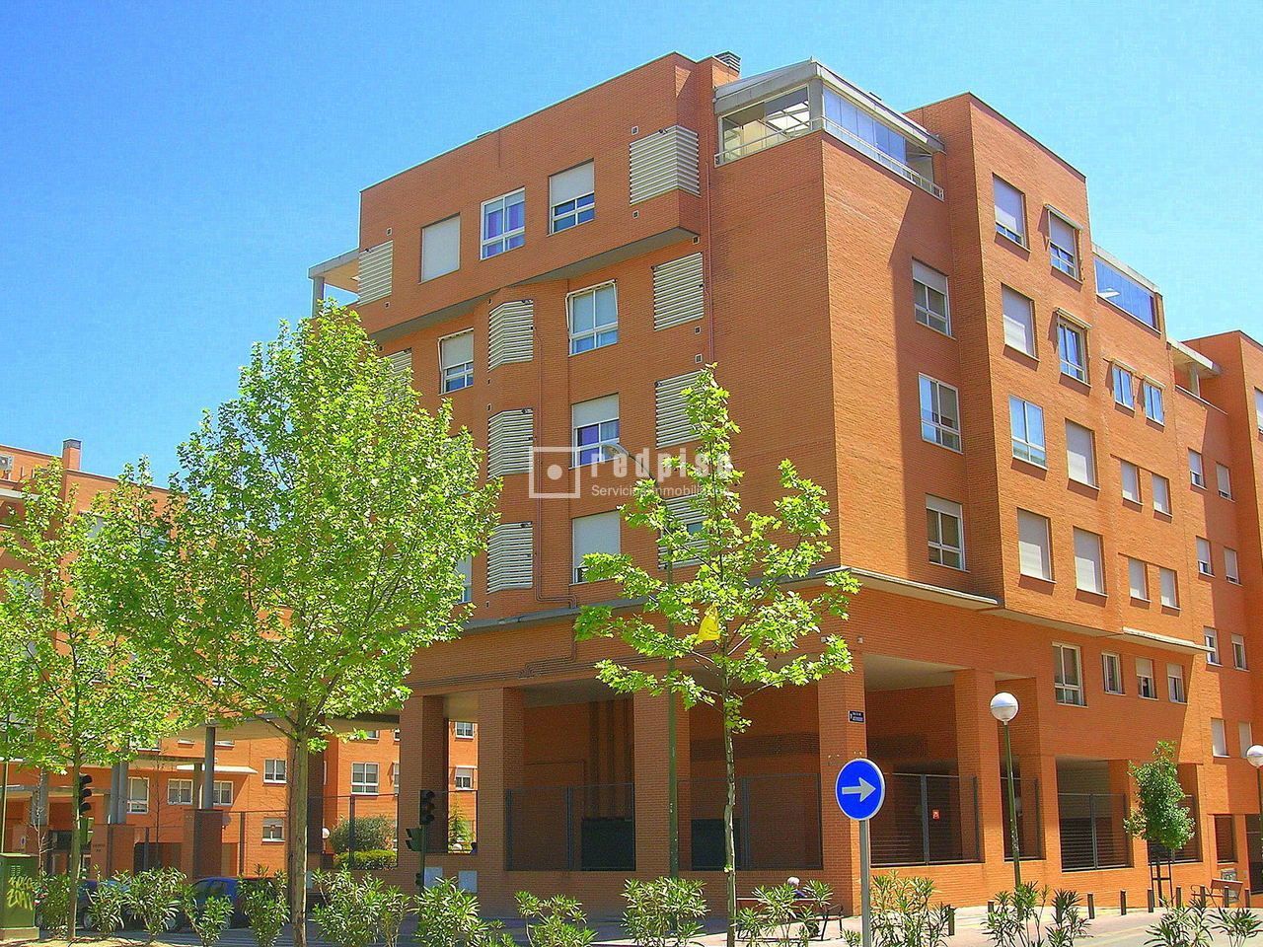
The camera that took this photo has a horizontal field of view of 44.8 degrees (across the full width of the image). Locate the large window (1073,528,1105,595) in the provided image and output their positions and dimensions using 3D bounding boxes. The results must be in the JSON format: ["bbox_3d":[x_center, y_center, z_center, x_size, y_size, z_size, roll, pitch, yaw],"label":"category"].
[{"bbox_3d":[12.169,2.348,40.925,0.170,1.650,1.780,-12,-17,40],"label":"large window"}]

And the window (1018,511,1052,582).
[{"bbox_3d":[10.441,1.889,39.712,0.158,1.723,1.870,-12,-18,40],"label":"window"}]

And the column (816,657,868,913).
[{"bbox_3d":[4.557,6.589,32.797,0.700,5.400,0.740,-12,-18,40],"label":"column"}]

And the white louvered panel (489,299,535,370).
[{"bbox_3d":[-3.394,-3.801,42.037,1.566,1.714,0.433,-12,-18,40],"label":"white louvered panel"}]

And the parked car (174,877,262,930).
[{"bbox_3d":[-11.190,11.761,42.208,3.800,1.400,1.650,-12,-17,40],"label":"parked car"}]

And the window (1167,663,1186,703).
[{"bbox_3d":[16.443,6.376,46.443,0.160,1.160,1.270,-12,-18,40],"label":"window"}]

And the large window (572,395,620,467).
[{"bbox_3d":[-0.901,-1.034,38.685,1.600,1.660,0.150,-12,-18,40],"label":"large window"}]

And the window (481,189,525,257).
[{"bbox_3d":[-3.533,-6.938,42.703,1.783,1.743,0.158,-12,-18,40],"label":"window"}]

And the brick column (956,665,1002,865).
[{"bbox_3d":[8.658,7.297,38.163,0.650,4.590,0.955,-12,-18,40],"label":"brick column"}]

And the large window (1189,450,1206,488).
[{"bbox_3d":[19.040,-0.128,51.801,0.180,1.235,1.186,-12,-18,40],"label":"large window"}]

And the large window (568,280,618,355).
[{"bbox_3d":[-0.897,-3.983,39.767,1.640,1.650,0.160,-12,-18,40],"label":"large window"}]

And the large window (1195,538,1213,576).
[{"bbox_3d":[18.749,2.756,50.251,0.160,1.150,1.200,-12,-17,40],"label":"large window"}]

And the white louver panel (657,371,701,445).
[{"bbox_3d":[1.157,-1.527,36.827,1.480,1.680,0.120,-12,-18,40],"label":"white louver panel"}]

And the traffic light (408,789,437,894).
[{"bbox_3d":[-4.430,8.235,32.288,0.400,3.050,0.480,-12,-18,39],"label":"traffic light"}]

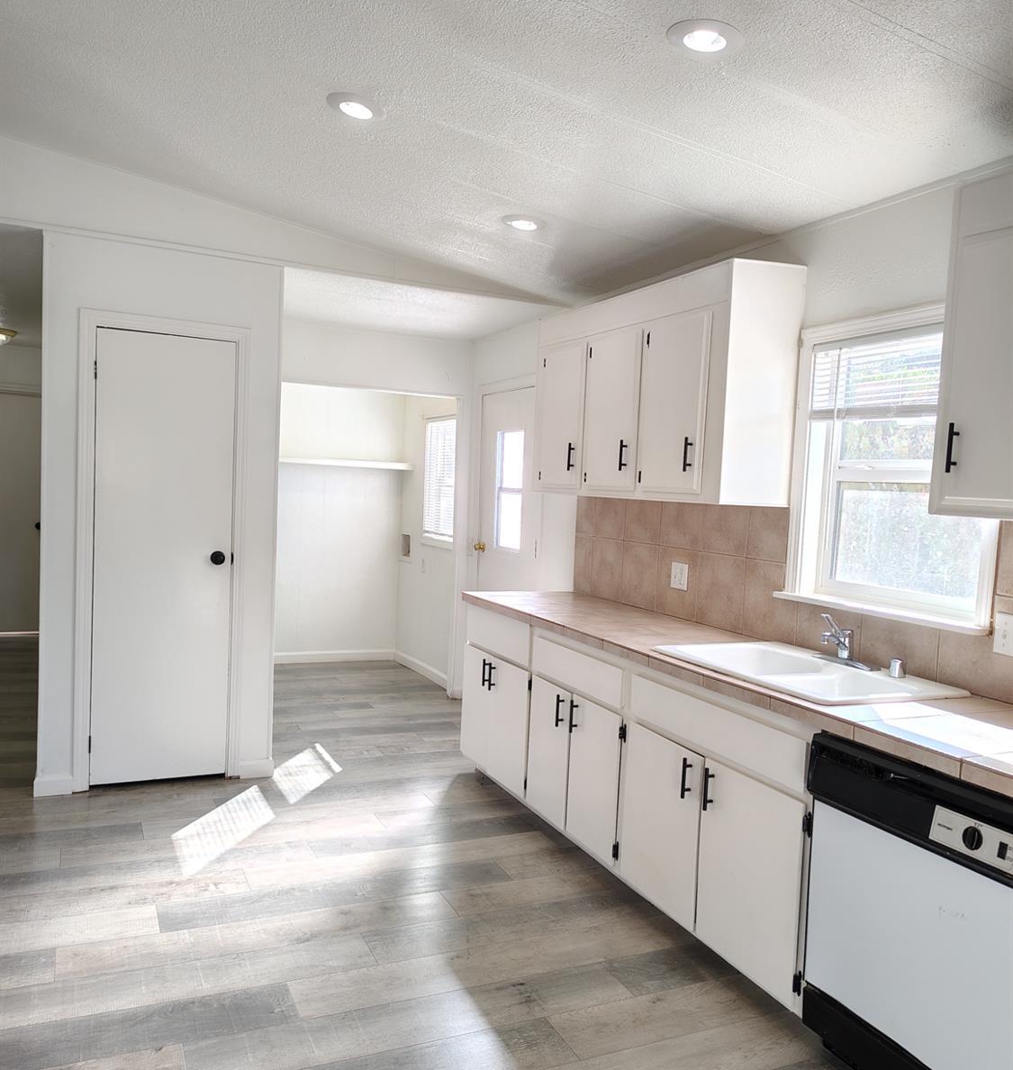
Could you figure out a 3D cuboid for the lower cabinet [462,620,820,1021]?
[{"bbox_3d":[0.571,0.844,3.688,0.645,0.835,2.454,1,3,-24],"label":"lower cabinet"}]

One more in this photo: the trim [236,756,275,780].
[{"bbox_3d":[-1.205,1.126,4.525,0.155,0.091,0.018,1,3,-24],"label":"trim"}]

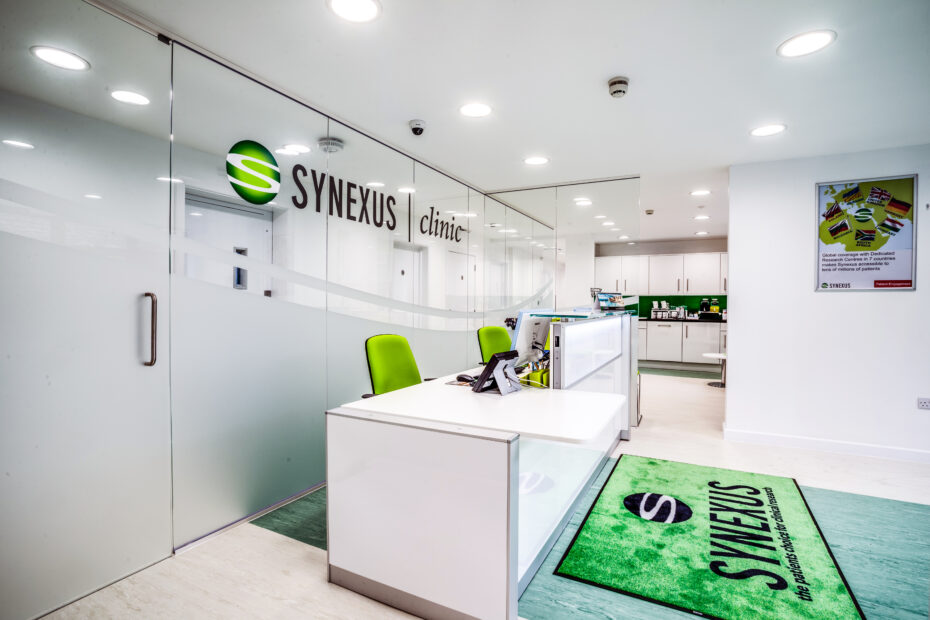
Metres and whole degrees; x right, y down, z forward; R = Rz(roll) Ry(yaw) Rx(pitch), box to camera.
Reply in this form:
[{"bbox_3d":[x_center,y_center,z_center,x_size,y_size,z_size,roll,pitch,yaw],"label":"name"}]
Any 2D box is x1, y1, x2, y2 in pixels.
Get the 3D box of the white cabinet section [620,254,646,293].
[{"bbox_3d":[3.429,-0.683,8.788,0.501,0.736,0.330,1,1,29],"label":"white cabinet section"}]

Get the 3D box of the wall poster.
[{"bbox_3d":[3.182,-0.596,3.491,0.625,0.885,0.020,1,1,24],"label":"wall poster"}]

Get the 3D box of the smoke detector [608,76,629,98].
[{"bbox_3d":[0.860,-1.238,2.455,0.113,0.072,0.113,1,1,28],"label":"smoke detector"}]

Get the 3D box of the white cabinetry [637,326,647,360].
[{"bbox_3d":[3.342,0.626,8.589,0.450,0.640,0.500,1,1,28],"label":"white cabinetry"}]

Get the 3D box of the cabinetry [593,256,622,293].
[{"bbox_3d":[2.958,-0.676,8.979,0.528,0.788,0.330,1,1,28],"label":"cabinetry"}]

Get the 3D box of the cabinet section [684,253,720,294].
[{"bbox_3d":[4.441,-0.671,8.237,0.591,0.736,0.330,1,1,29],"label":"cabinet section"}]

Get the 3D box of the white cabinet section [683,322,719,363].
[{"bbox_3d":[4.376,0.584,8.125,0.597,0.714,0.580,1,1,29],"label":"white cabinet section"}]

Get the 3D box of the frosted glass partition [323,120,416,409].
[{"bbox_3d":[-0.684,-0.080,3.395,0.020,2.425,0.995,1,1,28],"label":"frosted glass partition"}]

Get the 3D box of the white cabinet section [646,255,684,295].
[{"bbox_3d":[3.915,-0.677,8.523,0.607,0.736,0.330,1,1,29],"label":"white cabinet section"}]

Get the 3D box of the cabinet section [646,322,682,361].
[{"bbox_3d":[3.849,0.578,8.412,0.603,0.714,0.580,1,1,29],"label":"cabinet section"}]

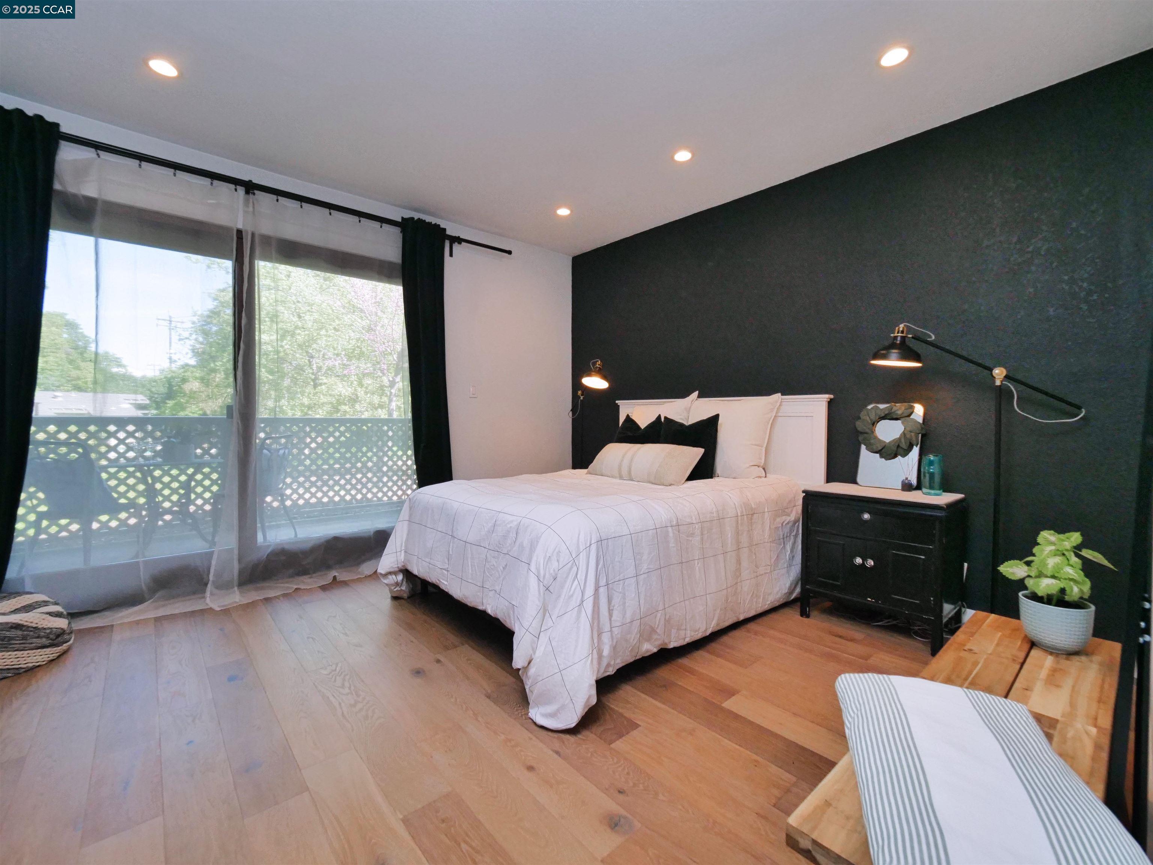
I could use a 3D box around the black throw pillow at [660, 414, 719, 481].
[{"bbox_3d":[0.718,0.093,3.049,0.148,0.430,0.430,18,-11,-41],"label":"black throw pillow"}]

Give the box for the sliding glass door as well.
[{"bbox_3d":[-1.833,-0.196,2.652,1.856,2.285,0.157,-1,2,-42],"label":"sliding glass door"}]

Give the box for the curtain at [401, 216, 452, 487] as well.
[{"bbox_3d":[-1.059,-0.292,3.344,0.385,2.409,0.147,-1,2,-42],"label":"curtain"}]

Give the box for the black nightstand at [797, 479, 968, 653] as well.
[{"bbox_3d":[1.541,0.637,2.367,0.464,0.666,0.602,-1,2,-42],"label":"black nightstand"}]

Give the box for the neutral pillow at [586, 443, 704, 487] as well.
[{"bbox_3d":[0.435,0.185,2.988,0.773,0.303,0.131,2,-41,48],"label":"neutral pillow"}]

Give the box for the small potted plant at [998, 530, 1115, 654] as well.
[{"bbox_3d":[1.210,0.408,1.183,0.227,0.272,0.225,-1,2,-42],"label":"small potted plant"}]

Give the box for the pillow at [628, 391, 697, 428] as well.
[{"bbox_3d":[0.610,0.012,3.368,0.178,0.562,0.587,25,-16,-40],"label":"pillow"}]

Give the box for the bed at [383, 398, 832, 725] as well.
[{"bbox_3d":[0.175,0.365,2.722,2.034,1.179,1.673,-1,2,-42],"label":"bed"}]

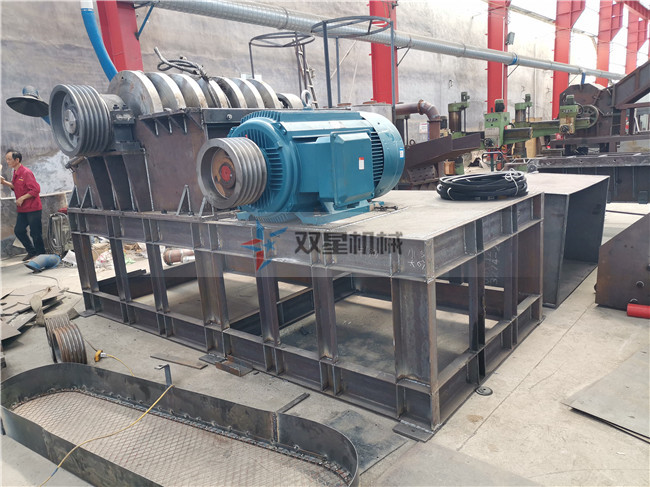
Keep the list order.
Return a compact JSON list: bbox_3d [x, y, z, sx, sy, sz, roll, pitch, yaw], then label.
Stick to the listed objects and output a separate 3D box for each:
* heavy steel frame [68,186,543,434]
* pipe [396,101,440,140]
[{"bbox_3d":[-0.379,0.149,4.280,3.723,0.990,1.713,6,15,39],"label":"heavy steel frame"},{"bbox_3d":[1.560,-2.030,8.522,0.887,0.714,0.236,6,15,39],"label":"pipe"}]

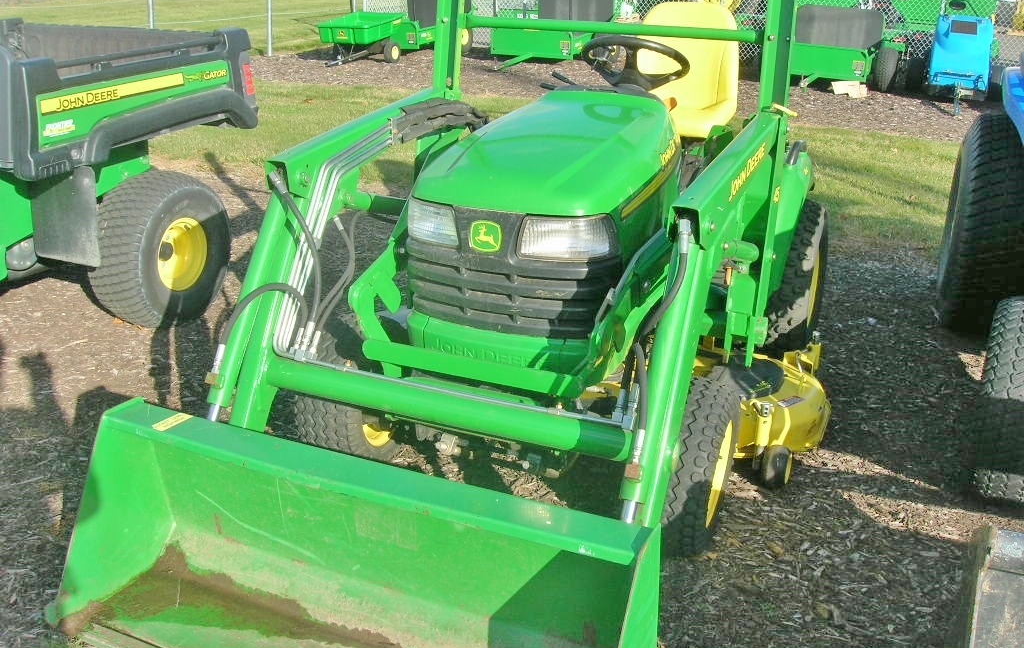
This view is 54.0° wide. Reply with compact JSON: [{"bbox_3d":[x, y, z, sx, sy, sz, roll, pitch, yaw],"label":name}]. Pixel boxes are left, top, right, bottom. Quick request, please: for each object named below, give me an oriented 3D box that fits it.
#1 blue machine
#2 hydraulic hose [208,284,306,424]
[{"bbox_3d":[5.372,-3.146,12.100,0.700,1.050,1.150,12,23,26],"label":"blue machine"},{"bbox_3d":[-0.646,0.044,2.522,0.160,0.330,0.250,10,22,22],"label":"hydraulic hose"}]

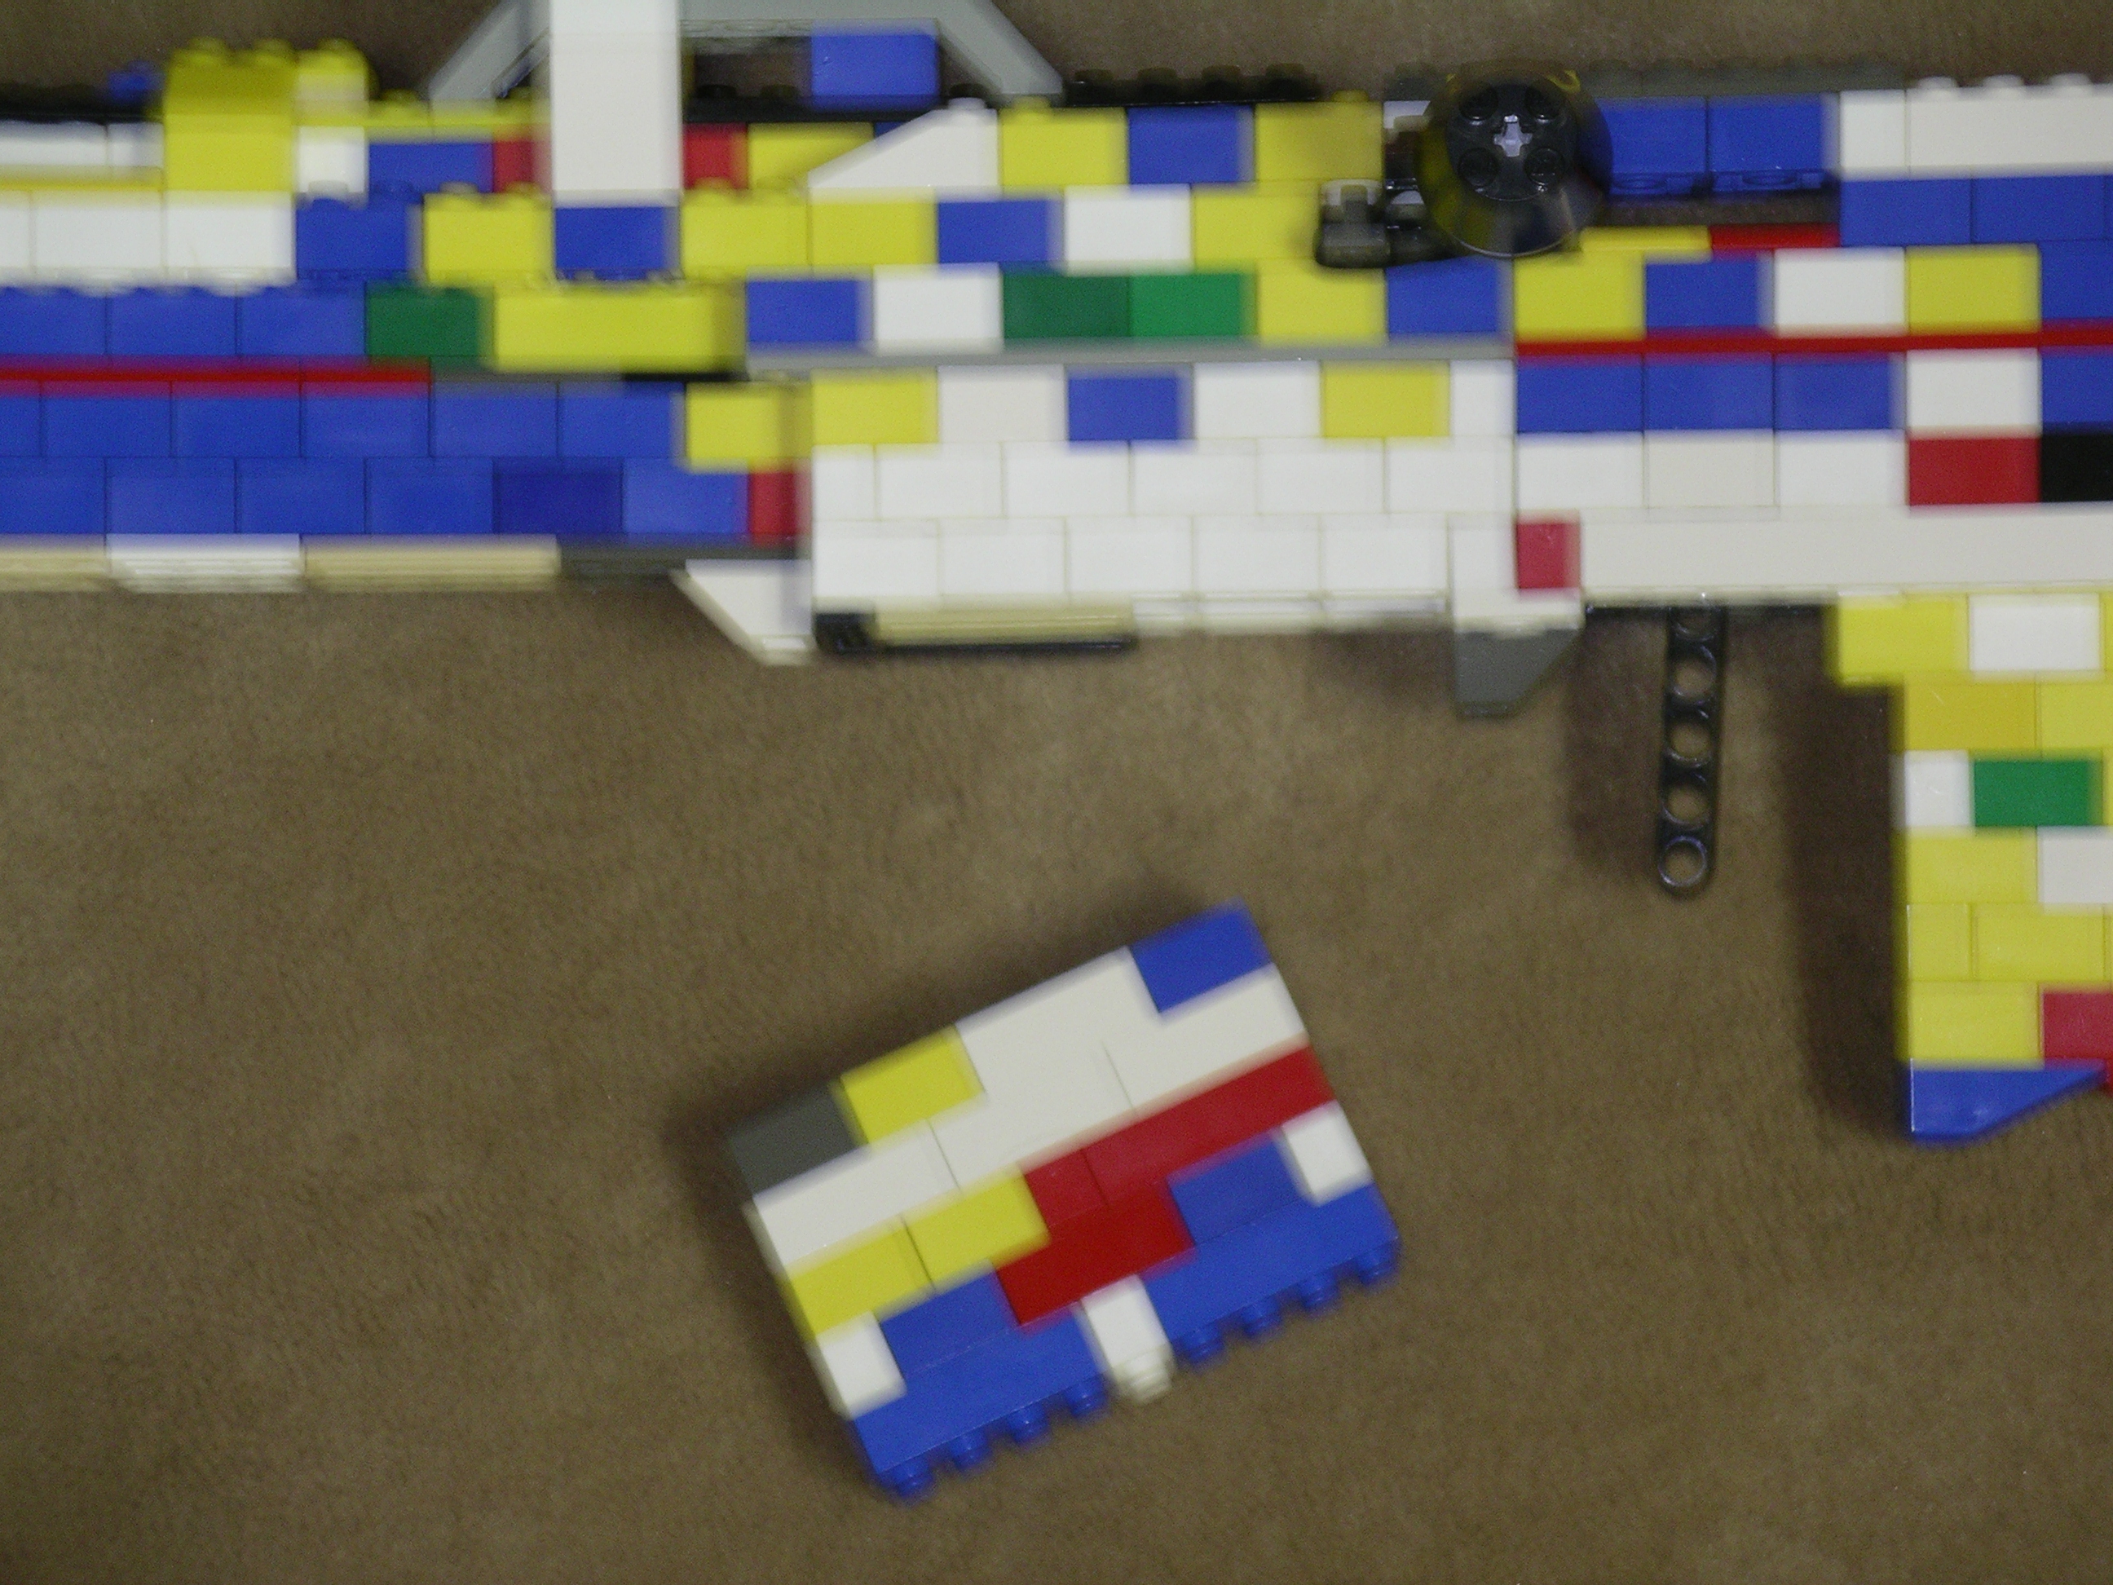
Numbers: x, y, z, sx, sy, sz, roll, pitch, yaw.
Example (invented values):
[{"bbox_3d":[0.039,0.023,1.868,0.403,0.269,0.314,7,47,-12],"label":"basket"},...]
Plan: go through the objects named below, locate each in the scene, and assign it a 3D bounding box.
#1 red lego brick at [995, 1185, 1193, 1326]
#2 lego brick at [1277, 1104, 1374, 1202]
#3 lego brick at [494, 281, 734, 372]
[{"bbox_3d":[0.005,0.060,1.209,0.024,0.016,0.011,-24,83,0],"label":"red lego brick"},{"bbox_3d":[0.034,0.046,1.209,0.008,0.016,0.010,-24,90,0],"label":"lego brick"},{"bbox_3d":[-0.055,-0.059,1.201,0.032,0.016,0.010,-1,90,0],"label":"lego brick"}]

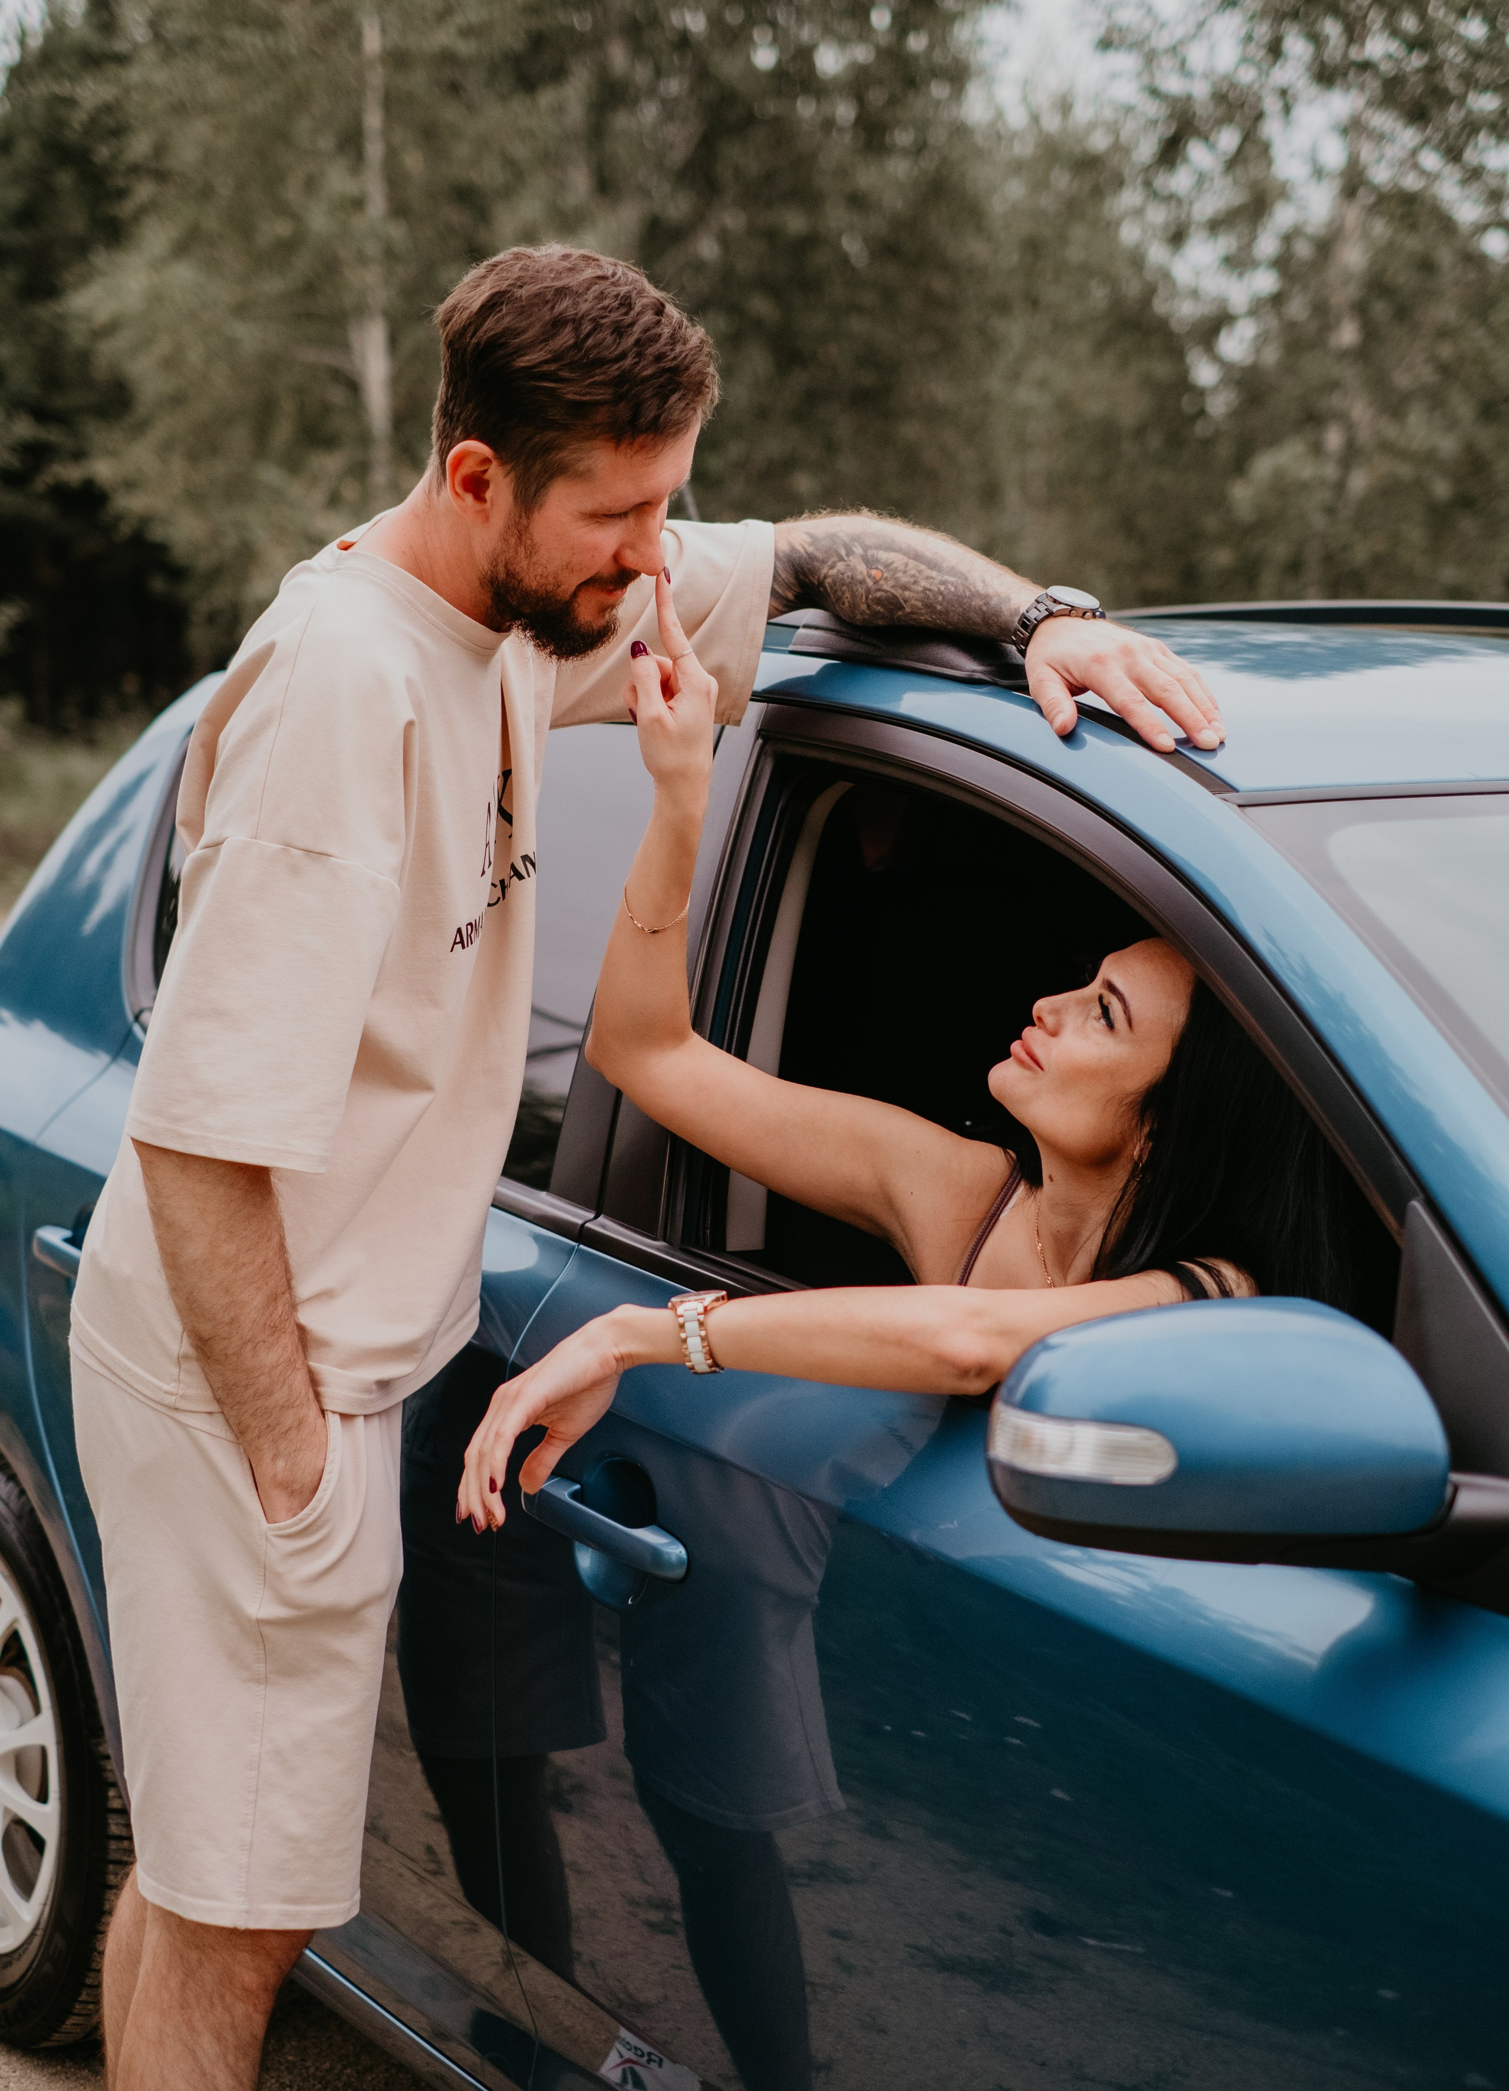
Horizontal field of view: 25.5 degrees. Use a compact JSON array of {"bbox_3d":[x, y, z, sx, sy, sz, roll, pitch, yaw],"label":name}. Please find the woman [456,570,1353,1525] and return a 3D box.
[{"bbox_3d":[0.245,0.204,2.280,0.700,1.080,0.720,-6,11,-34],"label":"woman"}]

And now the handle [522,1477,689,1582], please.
[{"bbox_3d":[-0.103,0.342,2.394,0.047,0.040,0.200,-6,11,-34],"label":"handle"}]

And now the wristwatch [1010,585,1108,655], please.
[{"bbox_3d":[0.220,-0.300,2.400,0.068,0.056,0.044,5,25,-37],"label":"wristwatch"}]

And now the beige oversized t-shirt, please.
[{"bbox_3d":[-0.242,-0.060,2.446,0.490,0.650,0.550,6,9,3],"label":"beige oversized t-shirt"}]

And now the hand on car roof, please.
[{"bbox_3d":[0.258,-0.257,2.335,0.110,0.070,0.175,-6,32,-34],"label":"hand on car roof"}]

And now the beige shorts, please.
[{"bbox_3d":[-0.385,0.399,2.549,0.270,0.500,0.400,-1,9,-7],"label":"beige shorts"}]

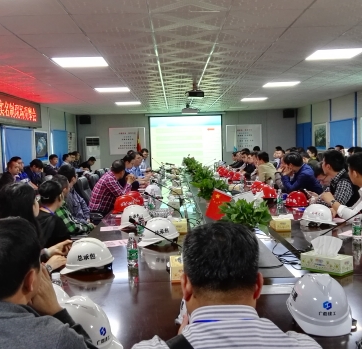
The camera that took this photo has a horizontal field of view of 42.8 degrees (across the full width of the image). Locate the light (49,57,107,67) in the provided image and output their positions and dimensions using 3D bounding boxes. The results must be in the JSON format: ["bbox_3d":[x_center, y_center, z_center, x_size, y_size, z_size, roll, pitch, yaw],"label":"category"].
[{"bbox_3d":[-1.233,-1.401,5.746,0.600,0.050,0.600,-2,4,-1],"label":"light"}]

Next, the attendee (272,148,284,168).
[{"bbox_3d":[2.266,-0.011,11.252,0.750,1.200,0.520,-3,4,-16],"label":"attendee"}]

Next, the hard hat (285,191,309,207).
[{"bbox_3d":[1.250,0.251,4.967,0.220,0.156,0.280,-4,4,-31],"label":"hard hat"}]

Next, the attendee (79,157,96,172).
[{"bbox_3d":[-2.594,0.060,13.397,0.850,1.135,0.520,-2,4,-1],"label":"attendee"}]

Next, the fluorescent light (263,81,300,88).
[{"bbox_3d":[1.923,-1.723,8.803,0.600,0.050,0.600,-2,4,-1],"label":"fluorescent light"}]

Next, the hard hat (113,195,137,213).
[{"bbox_3d":[-0.613,0.326,5.245,0.290,0.160,0.220,-4,4,-26],"label":"hard hat"}]

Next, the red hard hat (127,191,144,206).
[{"bbox_3d":[-0.507,0.269,4.972,0.280,0.150,0.220,-3,4,-16],"label":"red hard hat"}]

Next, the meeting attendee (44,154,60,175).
[{"bbox_3d":[-2.659,0.240,10.205,0.700,1.320,0.500,-1,4,8],"label":"meeting attendee"}]

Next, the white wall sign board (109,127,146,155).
[{"bbox_3d":[-1.749,-1.091,15.191,1.200,0.900,0.040,-2,4,-1],"label":"white wall sign board"}]

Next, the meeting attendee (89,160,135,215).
[{"bbox_3d":[-0.973,0.446,6.582,0.750,1.270,0.520,-3,4,-20],"label":"meeting attendee"}]

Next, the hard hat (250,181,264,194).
[{"bbox_3d":[1.043,0.176,6.172,0.280,0.156,0.220,2,5,44],"label":"hard hat"}]

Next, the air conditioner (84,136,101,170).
[{"bbox_3d":[-2.869,-0.306,15.077,0.500,1.780,0.360,-2,4,-3],"label":"air conditioner"}]

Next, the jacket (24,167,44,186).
[{"bbox_3d":[-2.879,0.156,9.089,0.420,0.640,0.500,0,4,24],"label":"jacket"}]

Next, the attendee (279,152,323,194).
[{"bbox_3d":[1.417,0.368,5.918,0.800,1.285,0.520,-1,4,11],"label":"attendee"}]

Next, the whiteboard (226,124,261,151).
[{"bbox_3d":[2.113,-1.198,15.406,1.200,0.900,0.030,-2,4,-1],"label":"whiteboard"}]

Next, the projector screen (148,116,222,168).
[{"bbox_3d":[0.179,-1.063,15.568,2.500,1.880,0.060,-2,4,-1],"label":"projector screen"}]

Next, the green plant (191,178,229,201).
[{"bbox_3d":[0.373,0.183,6.130,0.480,0.270,0.450,-2,4,-1],"label":"green plant"}]

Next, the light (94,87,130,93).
[{"bbox_3d":[-1.279,-1.607,8.744,0.600,0.050,0.600,-2,4,-1],"label":"light"}]

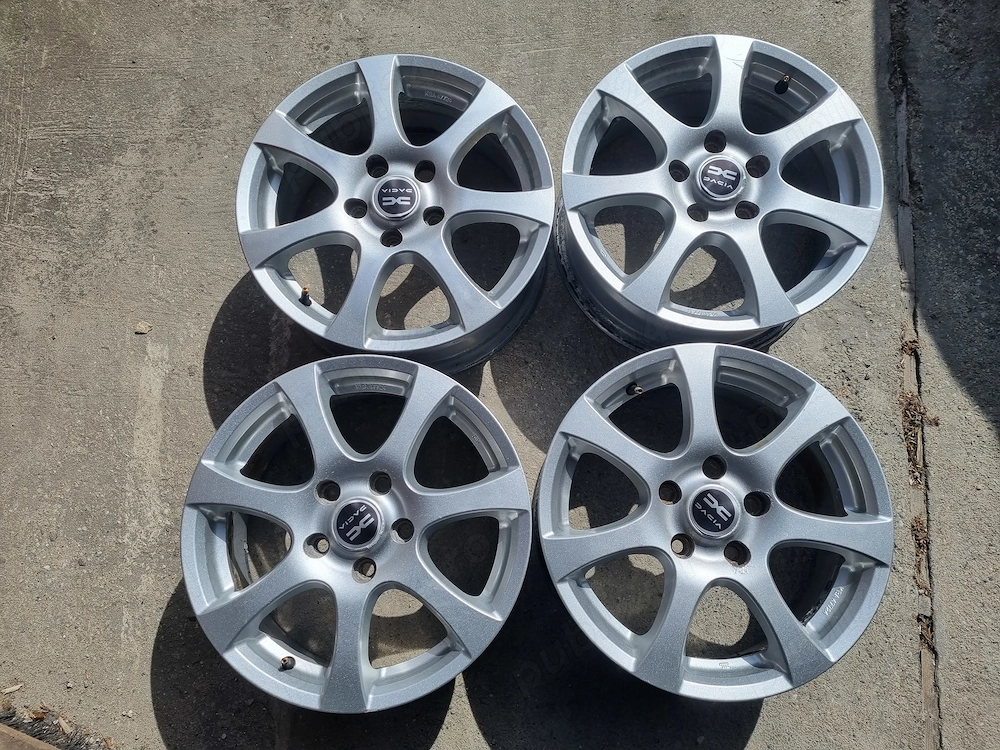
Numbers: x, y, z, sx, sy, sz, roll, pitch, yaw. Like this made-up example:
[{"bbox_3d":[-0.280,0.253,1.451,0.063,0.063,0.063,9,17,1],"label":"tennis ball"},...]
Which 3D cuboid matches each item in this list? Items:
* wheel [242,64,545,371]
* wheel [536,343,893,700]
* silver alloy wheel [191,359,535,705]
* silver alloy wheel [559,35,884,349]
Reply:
[{"bbox_3d":[-0.143,-0.226,1.130,0.442,0.188,0.442,0,78,1],"label":"wheel"},{"bbox_3d":[0.271,0.194,1.033,0.442,0.188,0.442,0,78,1],"label":"wheel"},{"bbox_3d":[-0.180,0.208,1.038,0.442,0.188,0.442,0,78,1],"label":"silver alloy wheel"},{"bbox_3d":[0.309,-0.255,1.129,0.442,0.188,0.442,0,78,1],"label":"silver alloy wheel"}]

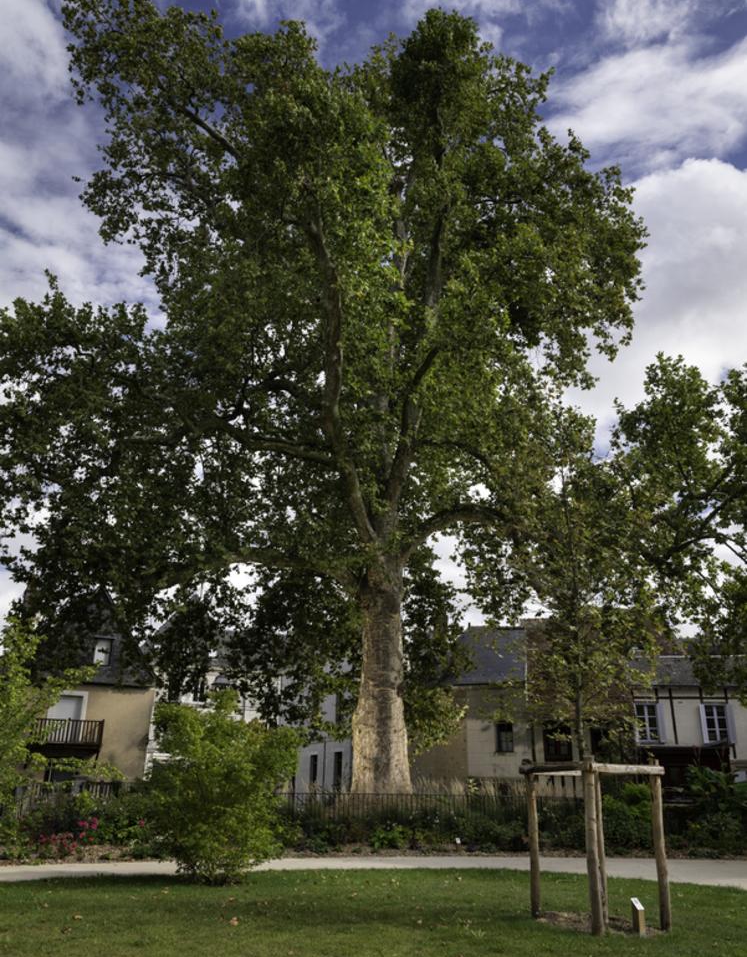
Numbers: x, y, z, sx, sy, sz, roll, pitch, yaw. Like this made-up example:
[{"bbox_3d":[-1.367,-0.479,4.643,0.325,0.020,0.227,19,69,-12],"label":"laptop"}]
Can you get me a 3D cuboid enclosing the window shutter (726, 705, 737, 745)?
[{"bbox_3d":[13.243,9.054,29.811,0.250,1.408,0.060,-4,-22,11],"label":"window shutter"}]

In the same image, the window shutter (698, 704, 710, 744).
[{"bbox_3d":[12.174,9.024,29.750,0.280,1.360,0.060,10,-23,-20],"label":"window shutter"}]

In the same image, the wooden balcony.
[{"bbox_3d":[-12.879,10.738,33.721,3.083,1.338,0.950,9,-23,-20],"label":"wooden balcony"}]

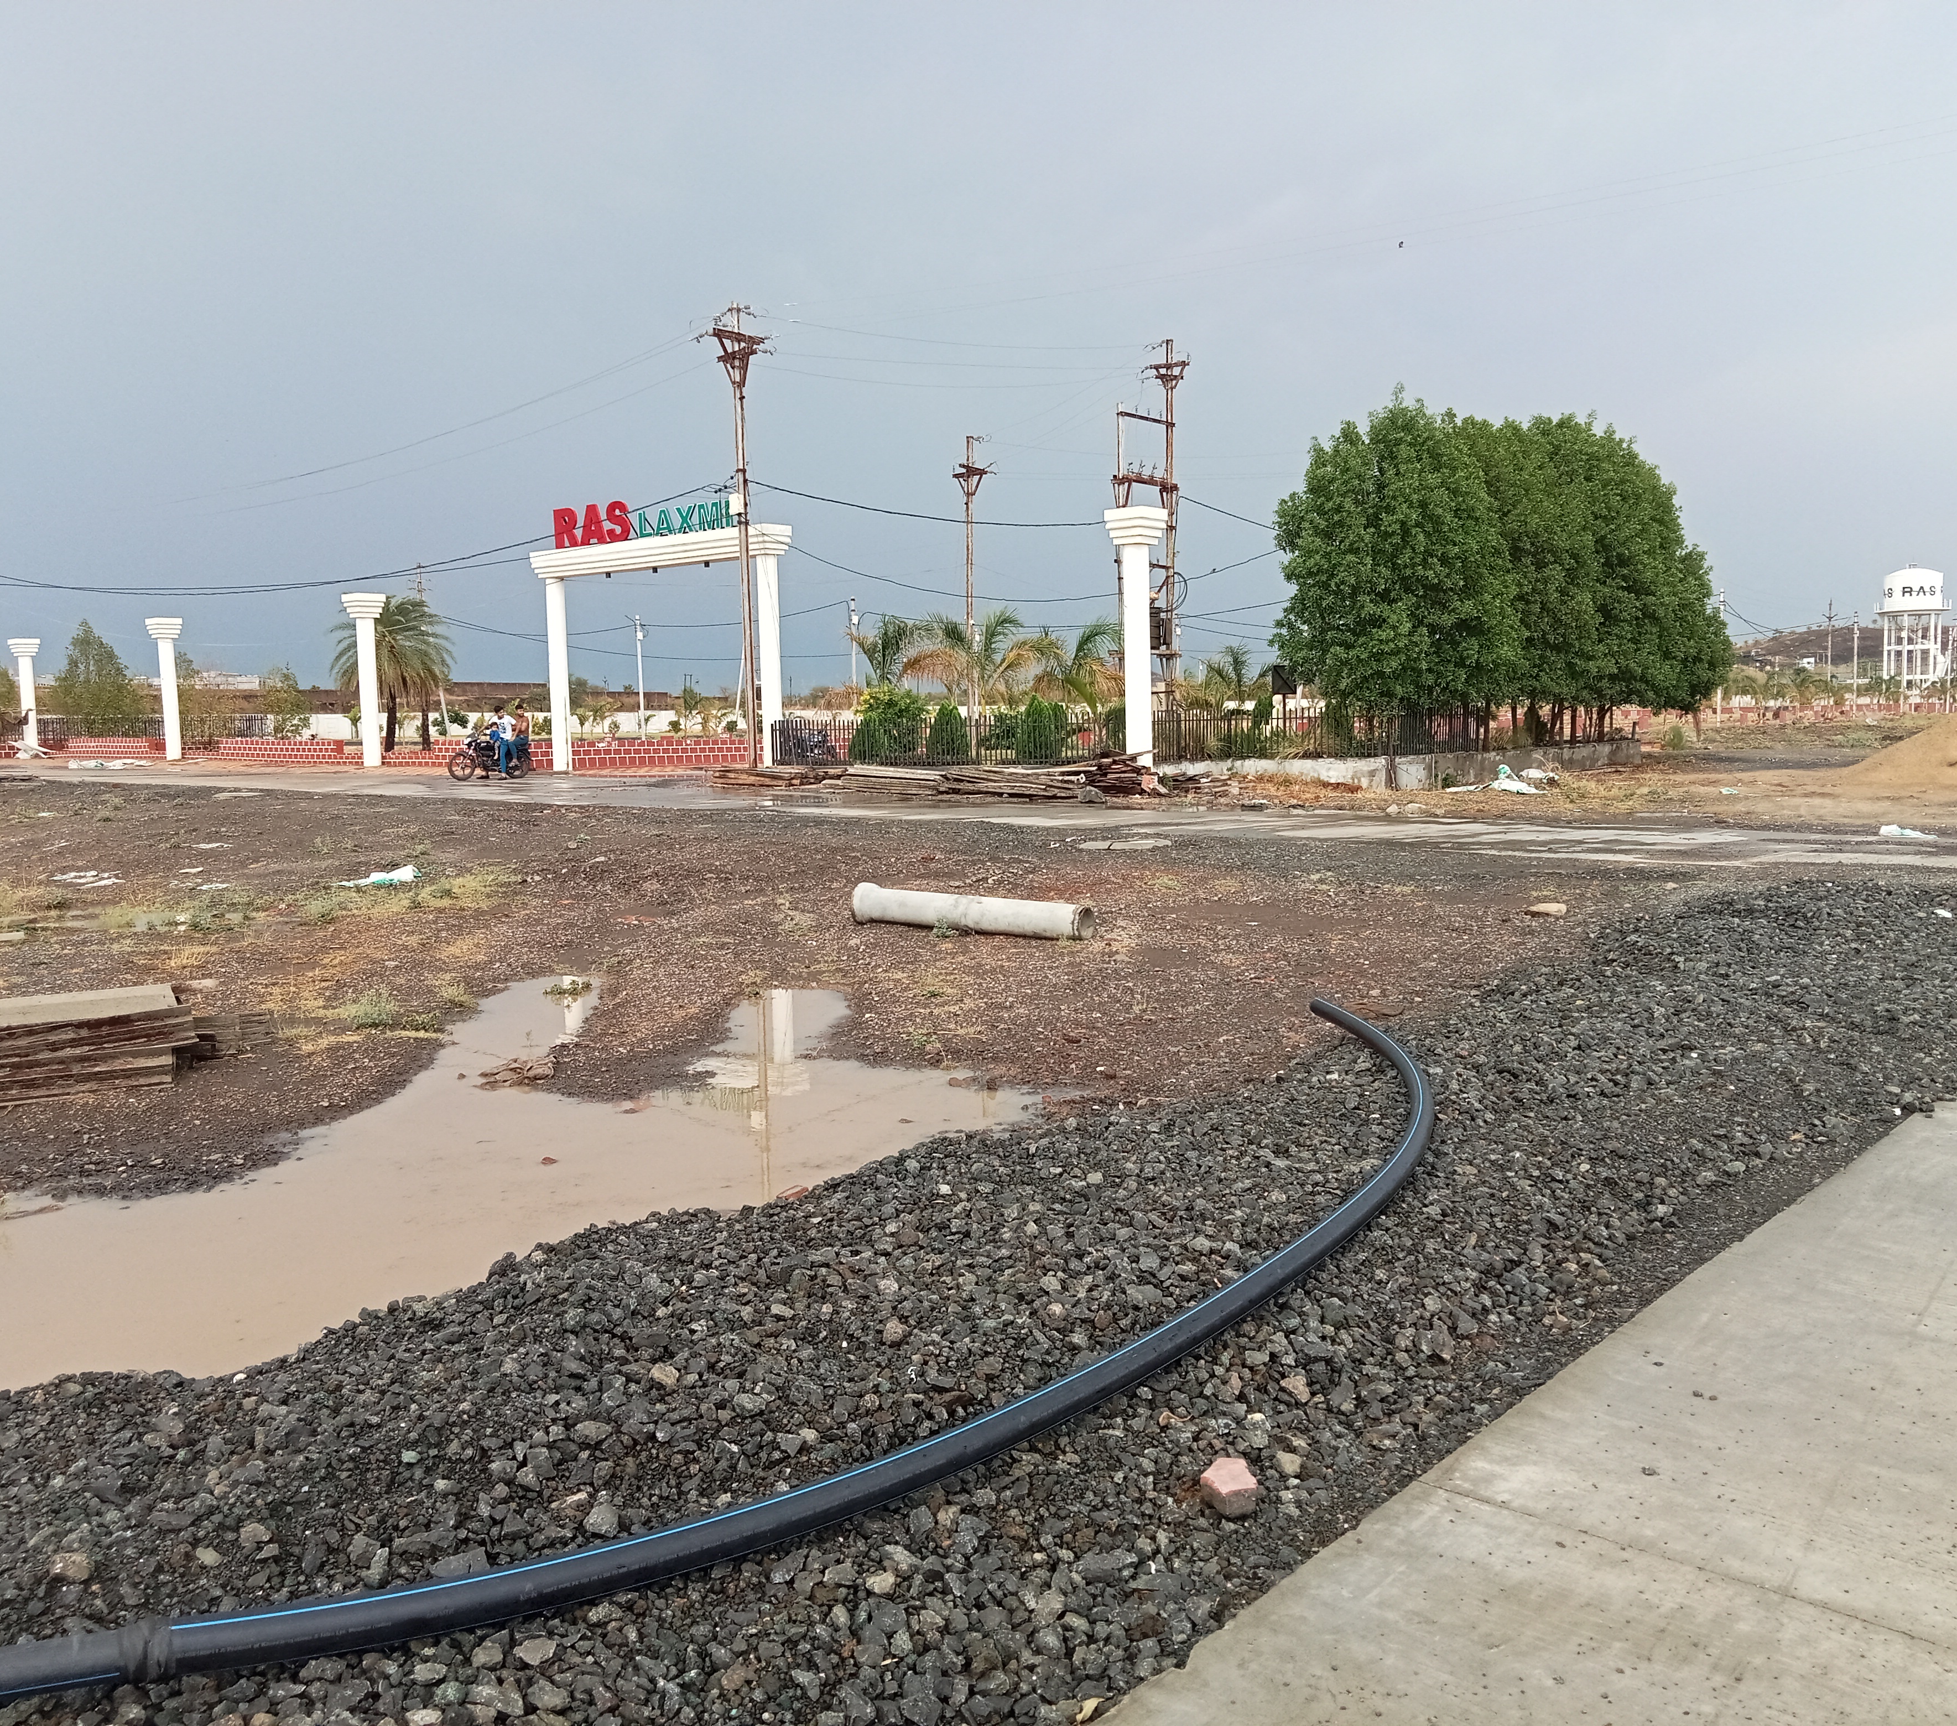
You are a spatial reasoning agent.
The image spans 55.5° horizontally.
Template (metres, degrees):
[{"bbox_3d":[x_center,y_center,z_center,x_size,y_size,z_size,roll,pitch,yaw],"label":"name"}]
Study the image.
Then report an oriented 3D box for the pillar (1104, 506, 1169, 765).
[{"bbox_3d":[2.826,-3.856,32.692,0.800,4.743,0.800,2,6,34],"label":"pillar"}]

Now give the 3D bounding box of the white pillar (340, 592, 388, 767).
[{"bbox_3d":[-16.485,-4.923,50.322,0.800,4.645,0.800,3,7,40],"label":"white pillar"}]

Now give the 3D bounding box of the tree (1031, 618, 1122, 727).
[{"bbox_3d":[2.401,-4.084,42.500,2.463,2.955,2.600,-1,5,3],"label":"tree"}]

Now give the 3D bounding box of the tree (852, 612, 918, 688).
[{"bbox_3d":[-2.130,-4.477,45.000,1.869,3.086,2.000,-1,5,-3],"label":"tree"}]

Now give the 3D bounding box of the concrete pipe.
[{"bbox_3d":[-0.063,0.351,13.120,2.000,0.270,0.270,4,7,38],"label":"concrete pipe"}]

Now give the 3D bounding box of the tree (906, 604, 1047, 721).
[{"bbox_3d":[-0.021,-4.298,43.000,3.405,3.239,3.300,-1,5,0],"label":"tree"}]

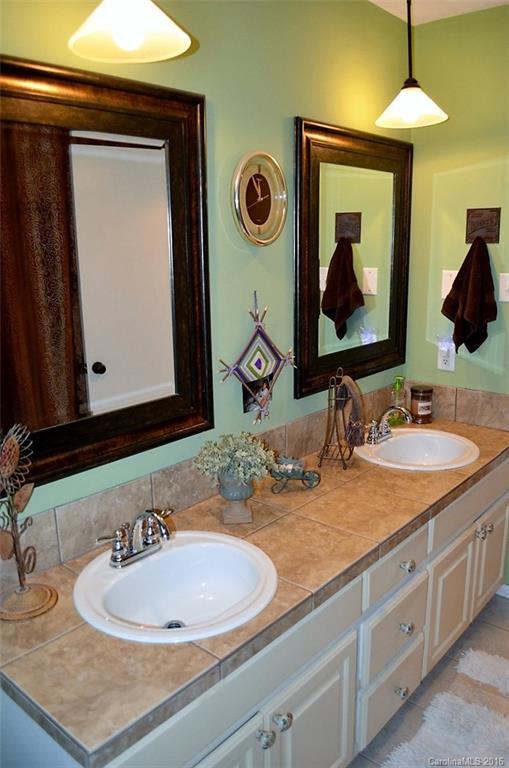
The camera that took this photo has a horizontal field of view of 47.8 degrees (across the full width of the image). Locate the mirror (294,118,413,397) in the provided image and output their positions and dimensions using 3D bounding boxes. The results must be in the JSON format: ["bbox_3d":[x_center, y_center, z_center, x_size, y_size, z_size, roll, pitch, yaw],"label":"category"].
[{"bbox_3d":[0.414,-0.474,2.257,0.040,0.946,0.801,10,16,40],"label":"mirror"}]

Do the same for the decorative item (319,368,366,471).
[{"bbox_3d":[0.307,0.128,2.042,0.135,0.328,0.113,4,13,21],"label":"decorative item"}]

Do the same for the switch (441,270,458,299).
[{"bbox_3d":[0.840,-0.427,2.480,0.080,0.123,0.013,10,16,40],"label":"switch"}]

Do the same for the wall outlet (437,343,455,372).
[{"bbox_3d":[0.846,-0.117,2.549,0.080,0.121,0.015,10,16,40],"label":"wall outlet"}]

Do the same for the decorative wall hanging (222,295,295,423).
[{"bbox_3d":[0.017,-0.085,1.864,0.043,0.425,0.365,10,16,40],"label":"decorative wall hanging"}]

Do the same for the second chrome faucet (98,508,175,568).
[{"bbox_3d":[-0.253,0.365,1.388,0.140,0.140,0.230,10,16,40],"label":"second chrome faucet"}]

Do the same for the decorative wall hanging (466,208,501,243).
[{"bbox_3d":[0.931,-0.643,2.344,0.143,0.141,0.018,10,16,40],"label":"decorative wall hanging"}]

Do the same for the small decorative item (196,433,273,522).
[{"bbox_3d":[-0.056,0.260,1.639,0.213,0.253,0.210,-2,12,-5],"label":"small decorative item"}]

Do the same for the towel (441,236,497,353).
[{"bbox_3d":[0.887,-0.373,2.406,0.220,0.473,0.070,10,16,40],"label":"towel"}]

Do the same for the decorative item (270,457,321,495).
[{"bbox_3d":[0.127,0.300,1.838,0.163,0.085,0.083,-3,13,-8],"label":"decorative item"}]

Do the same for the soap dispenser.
[{"bbox_3d":[0.626,0.078,2.538,0.073,0.205,0.062,-3,13,-12],"label":"soap dispenser"}]

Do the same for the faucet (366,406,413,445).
[{"bbox_3d":[0.532,0.163,2.261,0.140,0.140,0.230,10,16,40],"label":"faucet"}]

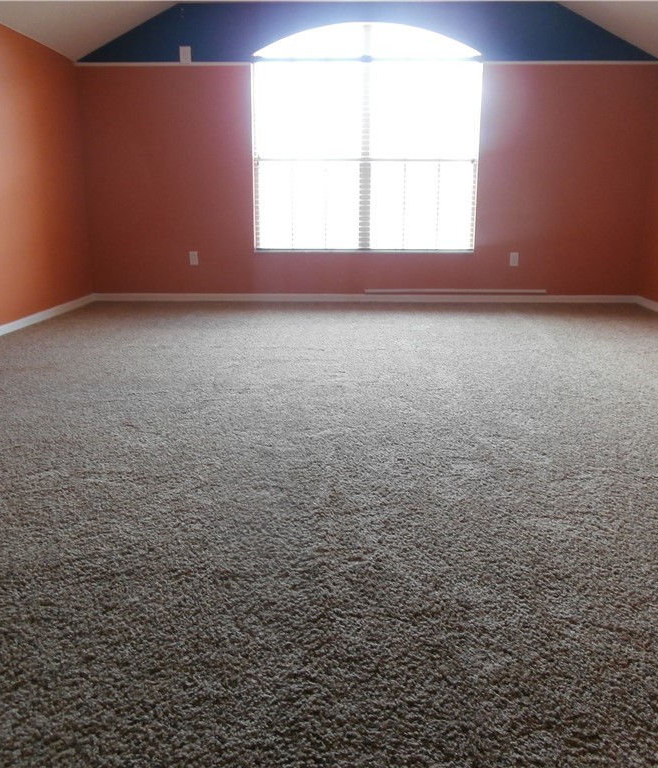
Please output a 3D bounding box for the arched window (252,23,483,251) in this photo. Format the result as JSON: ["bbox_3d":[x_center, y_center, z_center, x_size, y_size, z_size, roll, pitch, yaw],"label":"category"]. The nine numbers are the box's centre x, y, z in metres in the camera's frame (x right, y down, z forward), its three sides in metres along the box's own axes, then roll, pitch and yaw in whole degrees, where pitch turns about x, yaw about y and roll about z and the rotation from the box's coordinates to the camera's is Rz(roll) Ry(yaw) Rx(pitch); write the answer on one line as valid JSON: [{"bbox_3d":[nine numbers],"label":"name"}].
[{"bbox_3d":[0.312,-2.073,6.309,1.920,1.850,0.120,1,14,2],"label":"arched window"}]

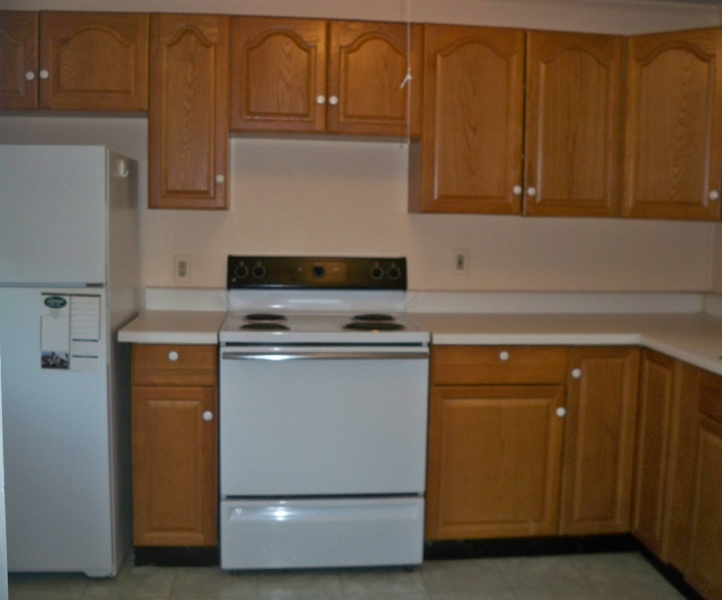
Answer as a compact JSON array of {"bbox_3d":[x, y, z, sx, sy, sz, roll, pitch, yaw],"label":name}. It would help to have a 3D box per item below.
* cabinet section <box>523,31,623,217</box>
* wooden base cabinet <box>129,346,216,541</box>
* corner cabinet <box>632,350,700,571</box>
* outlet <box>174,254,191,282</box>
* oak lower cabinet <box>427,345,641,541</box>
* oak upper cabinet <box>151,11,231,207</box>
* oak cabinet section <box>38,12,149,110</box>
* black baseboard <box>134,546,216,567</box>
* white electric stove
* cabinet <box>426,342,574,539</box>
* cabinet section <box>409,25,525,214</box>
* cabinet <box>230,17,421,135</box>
[{"bbox_3d":[0.849,-0.726,3.437,0.410,0.737,0.323,0,6,-6],"label":"cabinet section"},{"bbox_3d":[-0.712,0.500,3.278,0.309,0.766,0.620,0,7,-6],"label":"wooden base cabinet"},{"bbox_3d":[1.400,0.575,3.012,0.610,0.766,0.380,0,7,-6],"label":"corner cabinet"},{"bbox_3d":[-0.771,-0.134,3.505,0.072,0.116,0.010,0,7,-6],"label":"outlet"},{"bbox_3d":[0.634,0.510,3.427,0.821,0.766,0.620,0,7,-6],"label":"oak lower cabinet"},{"bbox_3d":[-0.682,-0.740,3.287,0.308,0.740,0.318,0,7,-6],"label":"oak upper cabinet"},{"bbox_3d":[-1.029,-0.923,3.224,0.409,0.372,0.323,0,6,-6],"label":"oak cabinet section"},{"bbox_3d":[-0.694,0.961,3.100,0.304,0.110,0.025,0,7,-6],"label":"black baseboard"},{"bbox_3d":[-0.164,0.422,3.288,0.763,1.160,0.680,0,7,-6],"label":"white electric stove"},{"bbox_3d":[0.489,0.509,3.411,0.529,0.766,0.620,0,7,-6],"label":"cabinet"},{"bbox_3d":[0.438,-0.729,3.395,0.416,0.737,0.323,0,6,-6],"label":"cabinet section"},{"bbox_3d":[-0.146,-0.888,3.328,0.763,0.433,0.318,0,7,-6],"label":"cabinet"}]

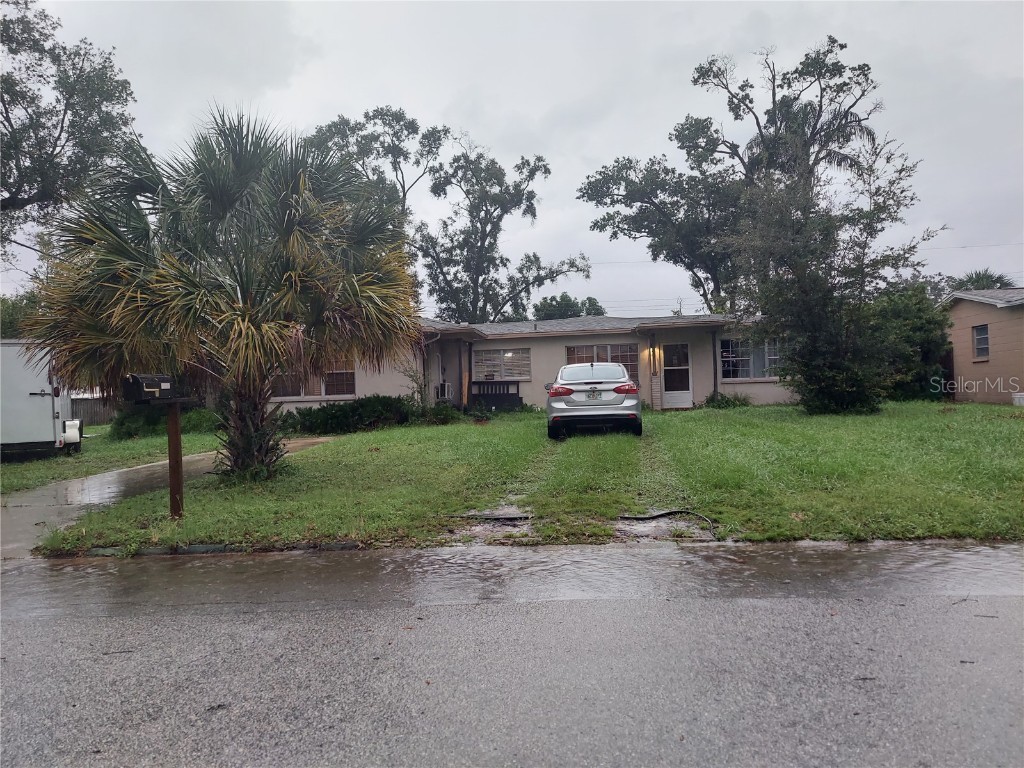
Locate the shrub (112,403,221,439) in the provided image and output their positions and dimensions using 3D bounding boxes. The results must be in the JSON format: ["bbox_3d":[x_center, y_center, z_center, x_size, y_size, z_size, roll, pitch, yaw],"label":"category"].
[{"bbox_3d":[-9.015,0.921,18.496,2.750,0.920,1.300,-2,1,6],"label":"shrub"}]

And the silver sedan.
[{"bbox_3d":[1.686,0.275,14.993,1.830,1.470,4.530,-2,1,6],"label":"silver sedan"}]

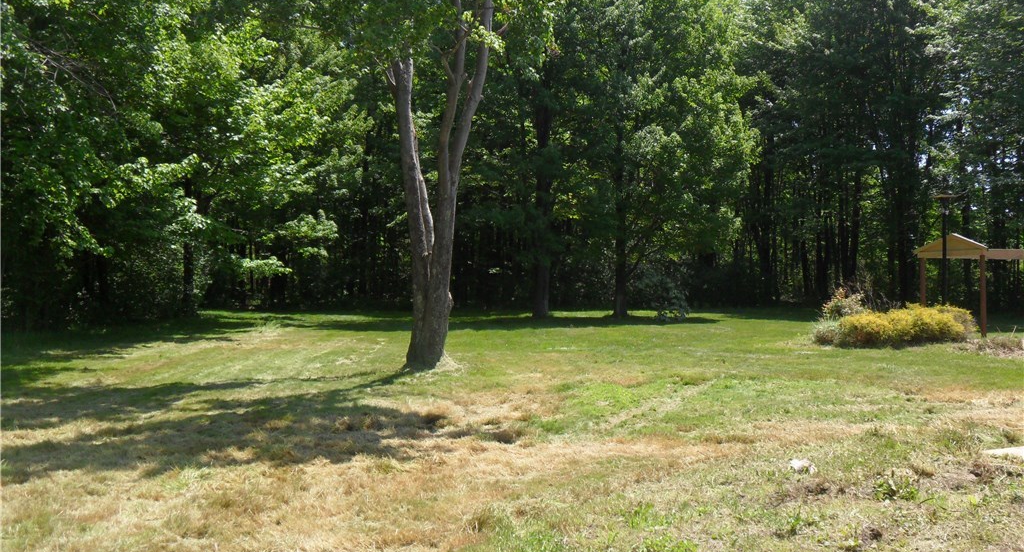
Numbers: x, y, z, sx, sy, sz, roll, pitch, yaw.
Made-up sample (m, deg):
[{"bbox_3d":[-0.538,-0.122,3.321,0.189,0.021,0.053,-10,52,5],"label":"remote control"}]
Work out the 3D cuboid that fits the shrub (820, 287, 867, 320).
[{"bbox_3d":[7.100,0.740,22.100,1.020,1.040,0.980,0,0,0],"label":"shrub"}]

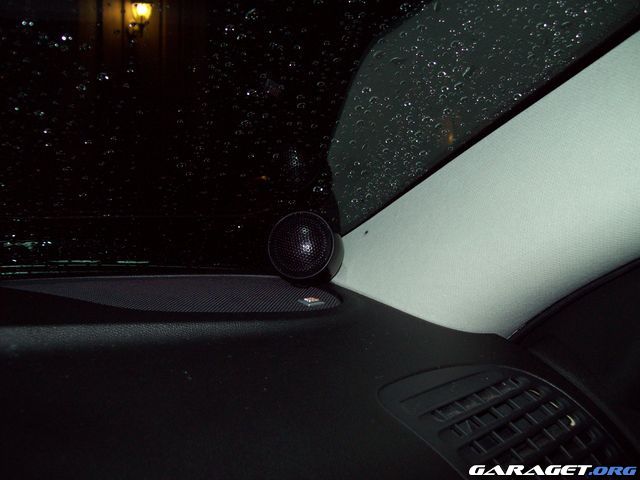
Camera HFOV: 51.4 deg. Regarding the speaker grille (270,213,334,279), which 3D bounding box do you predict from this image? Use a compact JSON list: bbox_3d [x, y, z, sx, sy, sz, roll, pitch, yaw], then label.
[{"bbox_3d":[-0.014,0.004,0.517,0.052,0.052,0.007,2,-11,13],"label":"speaker grille"}]

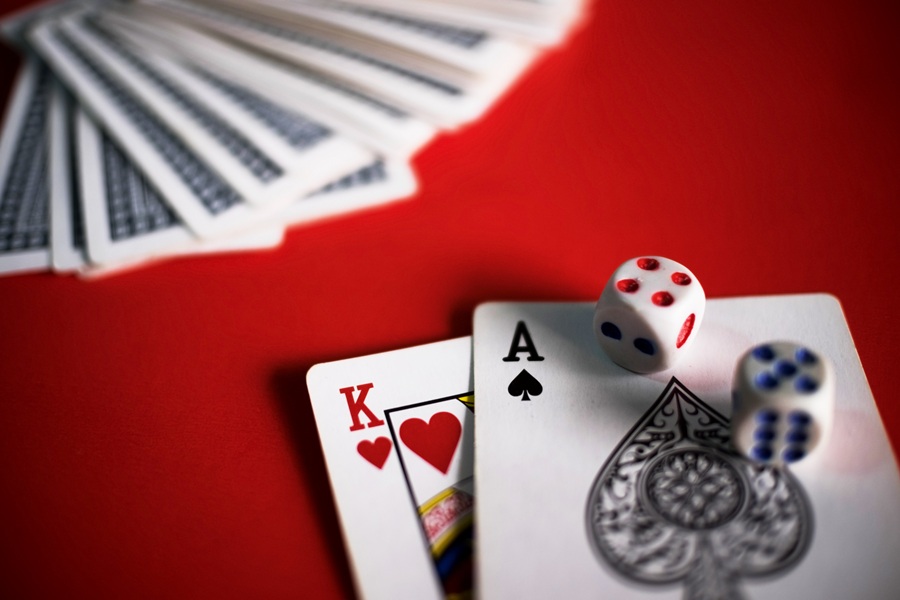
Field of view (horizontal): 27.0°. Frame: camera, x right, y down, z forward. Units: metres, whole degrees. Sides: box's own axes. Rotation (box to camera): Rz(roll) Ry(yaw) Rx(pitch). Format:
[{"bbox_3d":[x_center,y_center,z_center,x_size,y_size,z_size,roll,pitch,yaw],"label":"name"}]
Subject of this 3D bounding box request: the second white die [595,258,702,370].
[{"bbox_3d":[0.033,0.003,0.313,0.015,0.015,0.015,24,46,23],"label":"second white die"}]

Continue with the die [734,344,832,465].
[{"bbox_3d":[0.052,0.016,0.294,0.015,0.015,0.015,6,42,5],"label":"die"}]

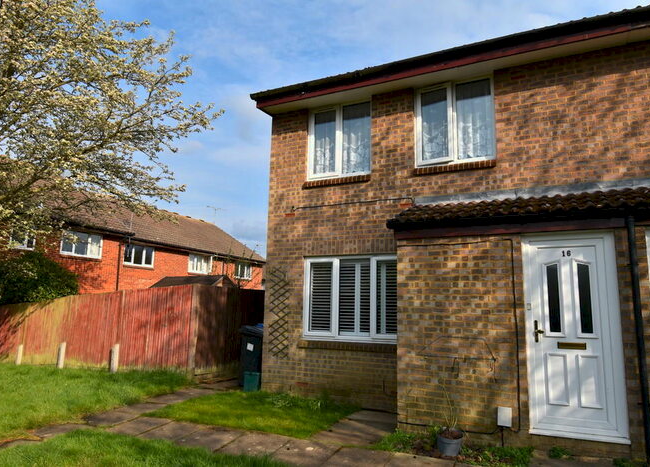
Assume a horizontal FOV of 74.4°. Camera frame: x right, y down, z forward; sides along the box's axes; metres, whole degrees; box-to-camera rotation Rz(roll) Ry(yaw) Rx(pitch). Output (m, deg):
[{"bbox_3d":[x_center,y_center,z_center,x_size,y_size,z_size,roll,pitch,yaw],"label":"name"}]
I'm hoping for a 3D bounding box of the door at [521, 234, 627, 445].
[{"bbox_3d":[2.593,1.045,4.503,0.890,2.110,0.110,-3,-9,25],"label":"door"}]

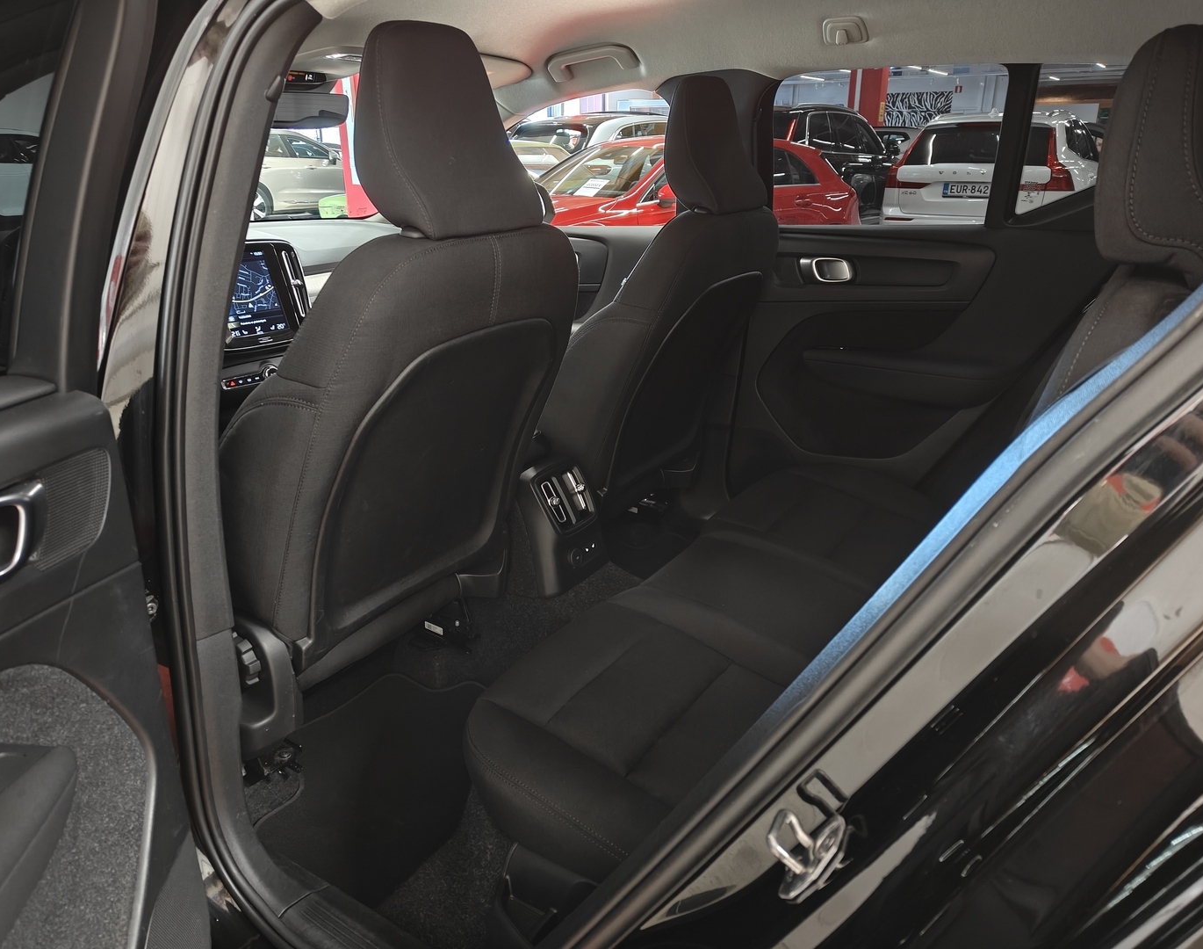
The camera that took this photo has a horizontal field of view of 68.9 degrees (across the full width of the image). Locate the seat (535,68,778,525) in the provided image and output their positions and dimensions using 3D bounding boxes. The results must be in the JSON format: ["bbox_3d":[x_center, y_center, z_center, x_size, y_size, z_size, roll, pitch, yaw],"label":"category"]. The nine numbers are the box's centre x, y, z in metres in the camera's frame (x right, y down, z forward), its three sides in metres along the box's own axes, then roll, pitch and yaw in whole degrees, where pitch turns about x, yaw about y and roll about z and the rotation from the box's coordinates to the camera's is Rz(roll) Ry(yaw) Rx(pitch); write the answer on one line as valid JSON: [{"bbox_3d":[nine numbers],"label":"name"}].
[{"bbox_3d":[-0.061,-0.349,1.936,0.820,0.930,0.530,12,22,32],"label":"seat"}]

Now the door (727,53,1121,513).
[{"bbox_3d":[0.711,-0.365,1.893,0.980,1.100,0.250,12,22,32],"label":"door"}]

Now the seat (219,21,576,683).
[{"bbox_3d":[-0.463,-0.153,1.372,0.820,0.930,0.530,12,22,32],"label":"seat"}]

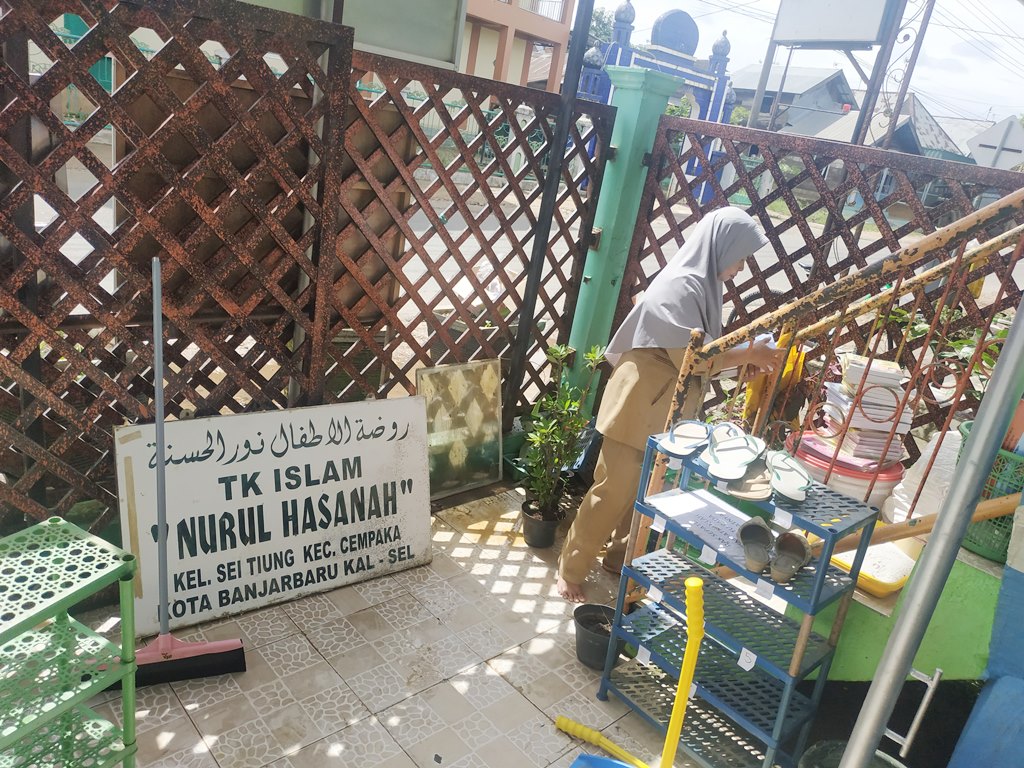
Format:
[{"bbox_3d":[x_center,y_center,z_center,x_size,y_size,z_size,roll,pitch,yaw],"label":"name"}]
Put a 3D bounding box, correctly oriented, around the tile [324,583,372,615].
[{"bbox_3d":[-0.545,0.729,2.381,0.108,0.012,0.148,-7,24,-44],"label":"tile"}]

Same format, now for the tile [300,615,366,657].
[{"bbox_3d":[-0.549,0.788,2.194,0.148,0.012,0.148,-7,24,-44],"label":"tile"}]

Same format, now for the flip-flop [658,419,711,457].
[{"bbox_3d":[0.471,0.129,1.916,0.098,0.047,0.260,22,21,32],"label":"flip-flop"}]

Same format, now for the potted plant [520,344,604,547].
[{"bbox_3d":[0.196,0.259,2.837,0.270,0.849,0.260,12,18,5],"label":"potted plant"}]

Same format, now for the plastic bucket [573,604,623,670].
[{"bbox_3d":[0.275,0.818,2.283,0.165,0.160,0.165,9,17,-3],"label":"plastic bucket"}]

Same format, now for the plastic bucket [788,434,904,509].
[{"bbox_3d":[1.038,0.386,2.336,0.370,0.360,0.370,9,17,-3],"label":"plastic bucket"}]

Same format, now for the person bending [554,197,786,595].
[{"bbox_3d":[0.567,0.116,2.512,0.580,1.440,0.450,14,18,11],"label":"person bending"}]

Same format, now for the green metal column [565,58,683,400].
[{"bbox_3d":[0.441,-0.505,3.503,0.230,1.962,0.230,-7,24,-44],"label":"green metal column"}]

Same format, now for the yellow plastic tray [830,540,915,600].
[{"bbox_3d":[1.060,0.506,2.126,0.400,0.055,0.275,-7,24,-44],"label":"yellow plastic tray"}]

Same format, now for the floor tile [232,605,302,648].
[{"bbox_3d":[-0.749,0.753,2.189,0.148,0.012,0.148,-7,24,-44],"label":"floor tile"}]

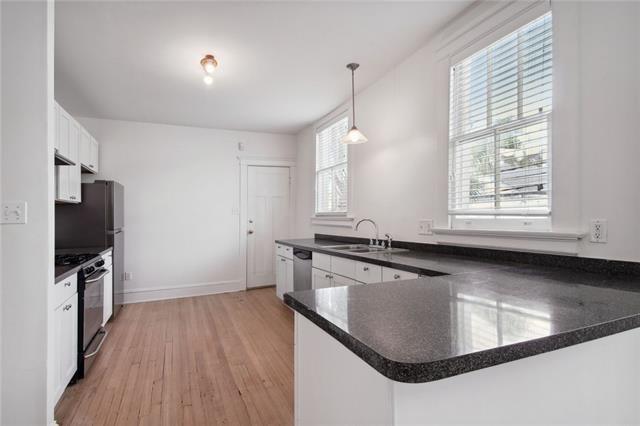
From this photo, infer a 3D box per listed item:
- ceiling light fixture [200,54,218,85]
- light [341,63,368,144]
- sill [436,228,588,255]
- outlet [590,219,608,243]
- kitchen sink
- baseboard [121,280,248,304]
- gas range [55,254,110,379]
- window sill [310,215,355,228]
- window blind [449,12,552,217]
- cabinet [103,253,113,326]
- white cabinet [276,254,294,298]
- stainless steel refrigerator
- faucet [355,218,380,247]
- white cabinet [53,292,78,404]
[{"bbox_3d":[-1.029,-1.338,2.983,0.148,0.247,0.148,0,-1,-24],"label":"ceiling light fixture"},{"bbox_3d":[0.339,-1.101,3.203,0.273,0.769,0.273,0,-1,0],"label":"light"},{"bbox_3d":[1.220,0.188,2.286,0.070,0.112,1.141,0,-1,-25],"label":"sill"},{"bbox_3d":[1.512,0.099,1.729,0.018,0.124,0.074,0,-1,-25],"label":"outlet"},{"bbox_3d":[0.443,0.471,3.342,0.530,0.190,0.776,0,-1,-25],"label":"kitchen sink"},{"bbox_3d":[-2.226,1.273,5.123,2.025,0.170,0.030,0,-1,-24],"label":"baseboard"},{"bbox_3d":[-2.307,0.870,2.759,0.692,0.914,0.761,0,-1,-24],"label":"gas range"},{"bbox_3d":[0.145,0.138,4.481,0.099,0.131,1.235,0,-1,-24],"label":"window sill"},{"bbox_3d":[1.261,-0.600,2.311,0.055,1.230,0.771,0,-1,-25],"label":"window blind"},{"bbox_3d":[-2.586,0.832,3.354,0.580,0.785,0.739,0,-1,-25],"label":"cabinet"},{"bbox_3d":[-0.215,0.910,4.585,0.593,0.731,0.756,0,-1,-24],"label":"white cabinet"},{"bbox_3d":[-3.038,0.489,4.217,0.692,1.749,0.800,0,-1,-24],"label":"stainless steel refrigerator"},{"bbox_3d":[0.485,0.215,3.228,0.267,0.301,0.227,0,-1,-24],"label":"faucet"},{"bbox_3d":[-1.958,0.879,2.024,0.570,0.598,0.528,0,-1,-25],"label":"white cabinet"}]

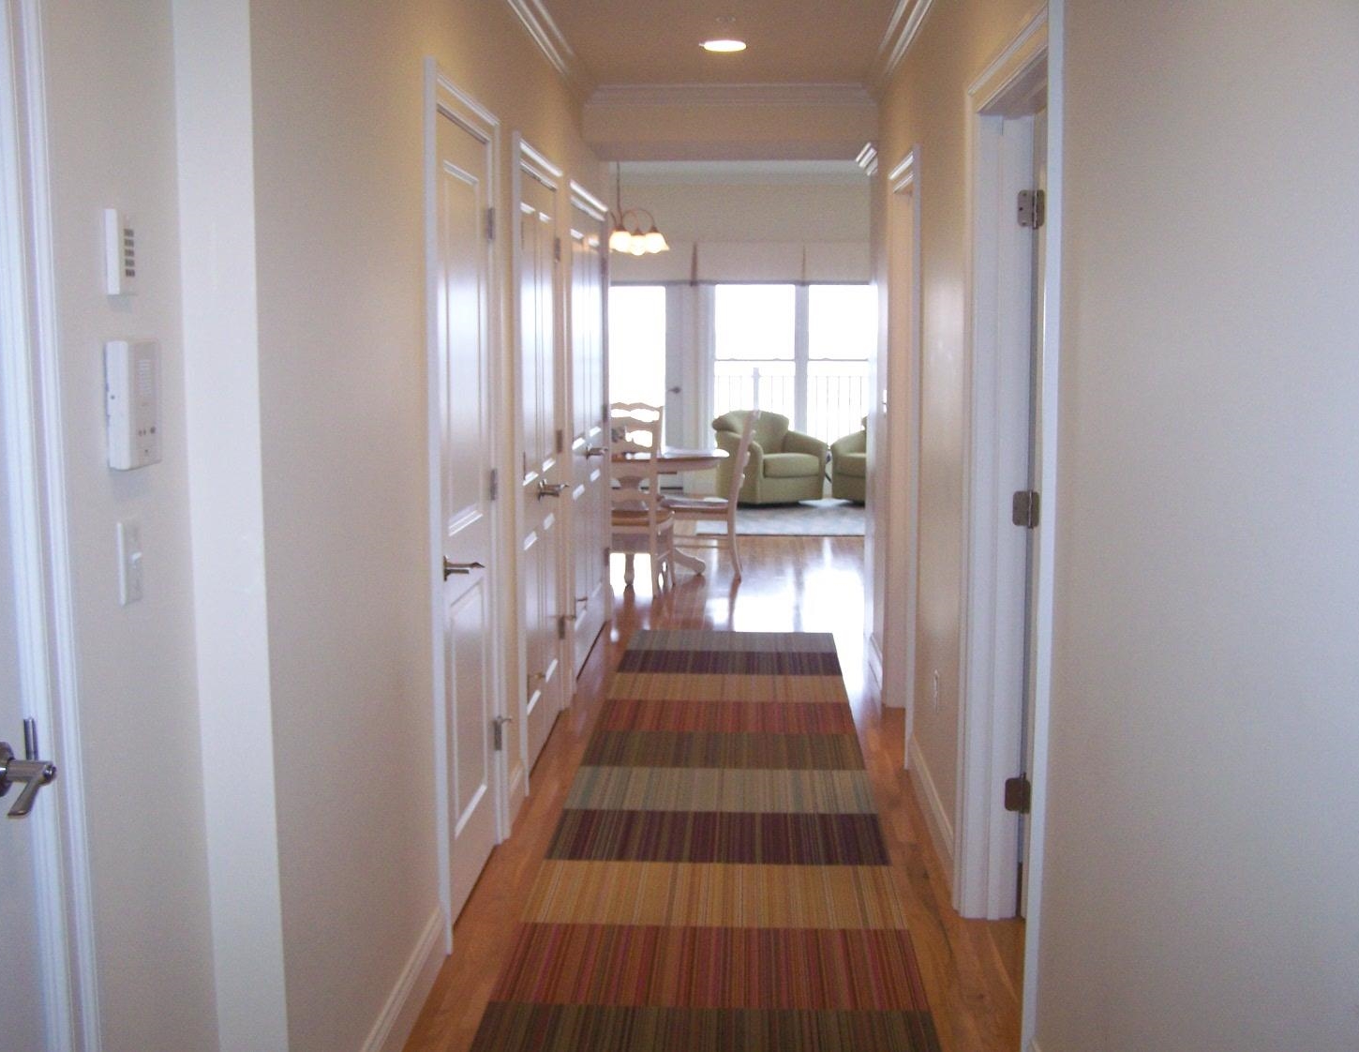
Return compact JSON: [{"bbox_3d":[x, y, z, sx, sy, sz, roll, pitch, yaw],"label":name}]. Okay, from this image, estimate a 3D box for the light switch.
[{"bbox_3d":[-0.765,0.049,2.167,0.016,0.116,0.071,0,7,3],"label":"light switch"}]

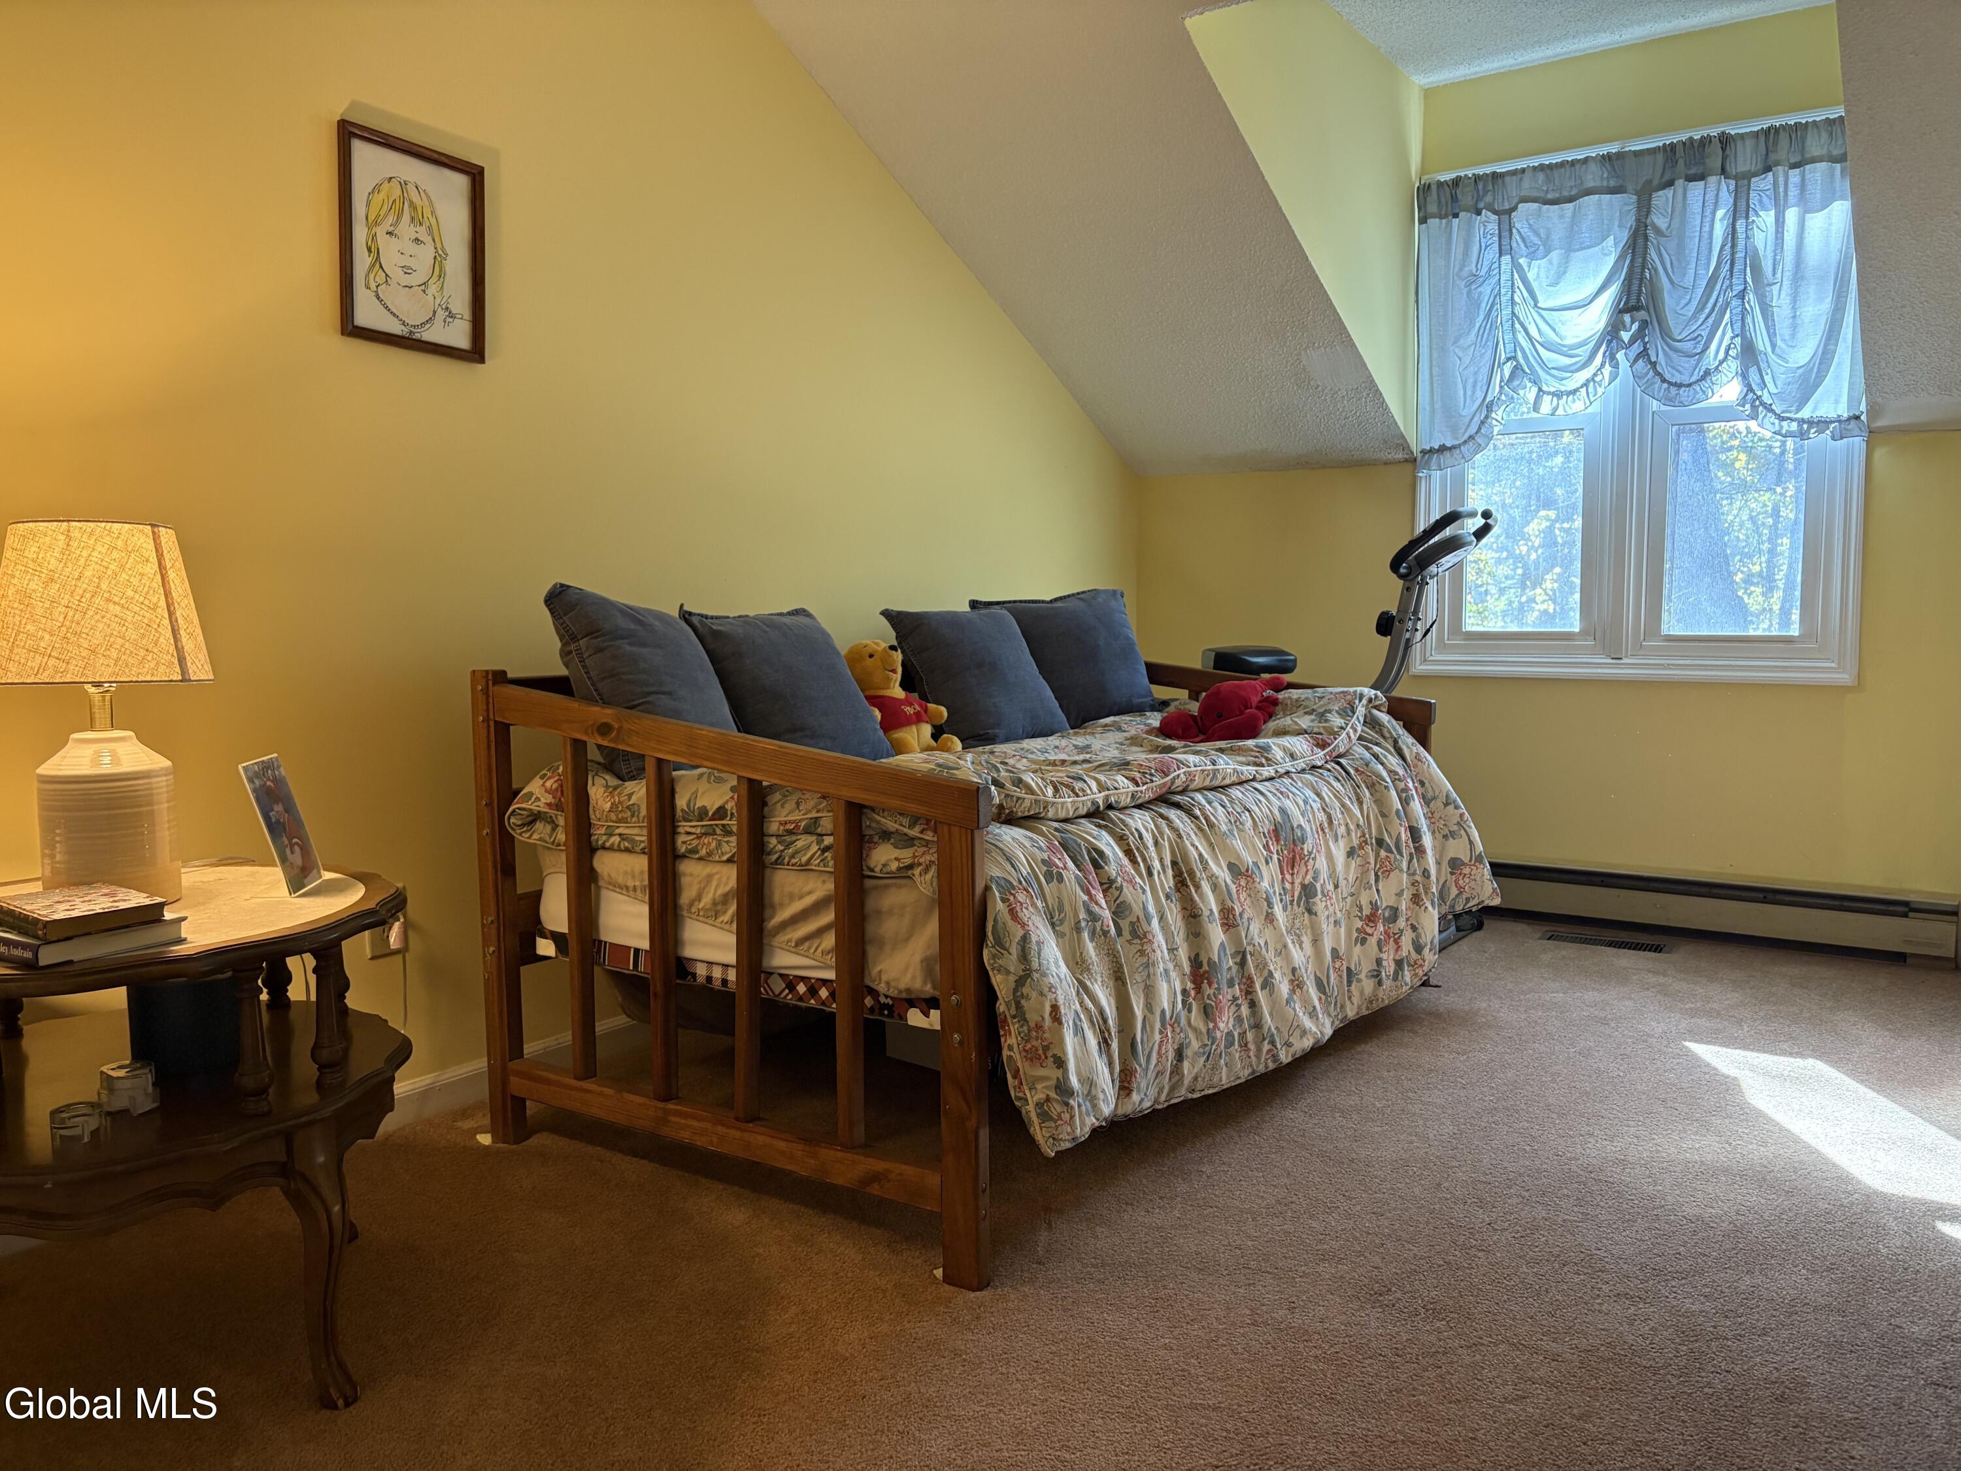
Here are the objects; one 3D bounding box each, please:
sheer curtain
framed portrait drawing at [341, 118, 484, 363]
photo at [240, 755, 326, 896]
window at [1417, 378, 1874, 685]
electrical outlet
[{"bbox_3d":[1.794,-1.200,4.103,1.165,0.860,0.100,3,6,33],"label":"sheer curtain"},{"bbox_3d":[-1.015,-0.874,2.650,0.022,0.360,0.292,3,6,33],"label":"framed portrait drawing"},{"bbox_3d":[-0.920,0.118,1.933,0.016,0.178,0.129,-19,7,-5],"label":"photo"},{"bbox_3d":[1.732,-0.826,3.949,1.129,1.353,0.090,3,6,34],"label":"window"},{"bbox_3d":[-1.032,0.326,2.571,0.014,0.117,0.071,3,6,34],"label":"electrical outlet"}]

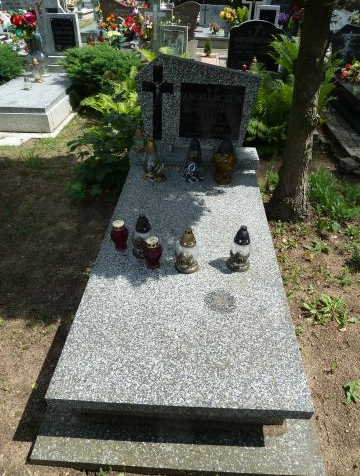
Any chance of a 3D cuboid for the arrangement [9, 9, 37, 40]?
[{"bbox_3d":[-1.963,-2.662,4.327,0.330,0.320,0.260,2,38,2],"label":"arrangement"}]

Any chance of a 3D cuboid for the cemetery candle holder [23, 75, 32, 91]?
[{"bbox_3d":[-1.810,-1.849,4.125,0.110,0.147,0.110,2,38,2],"label":"cemetery candle holder"}]

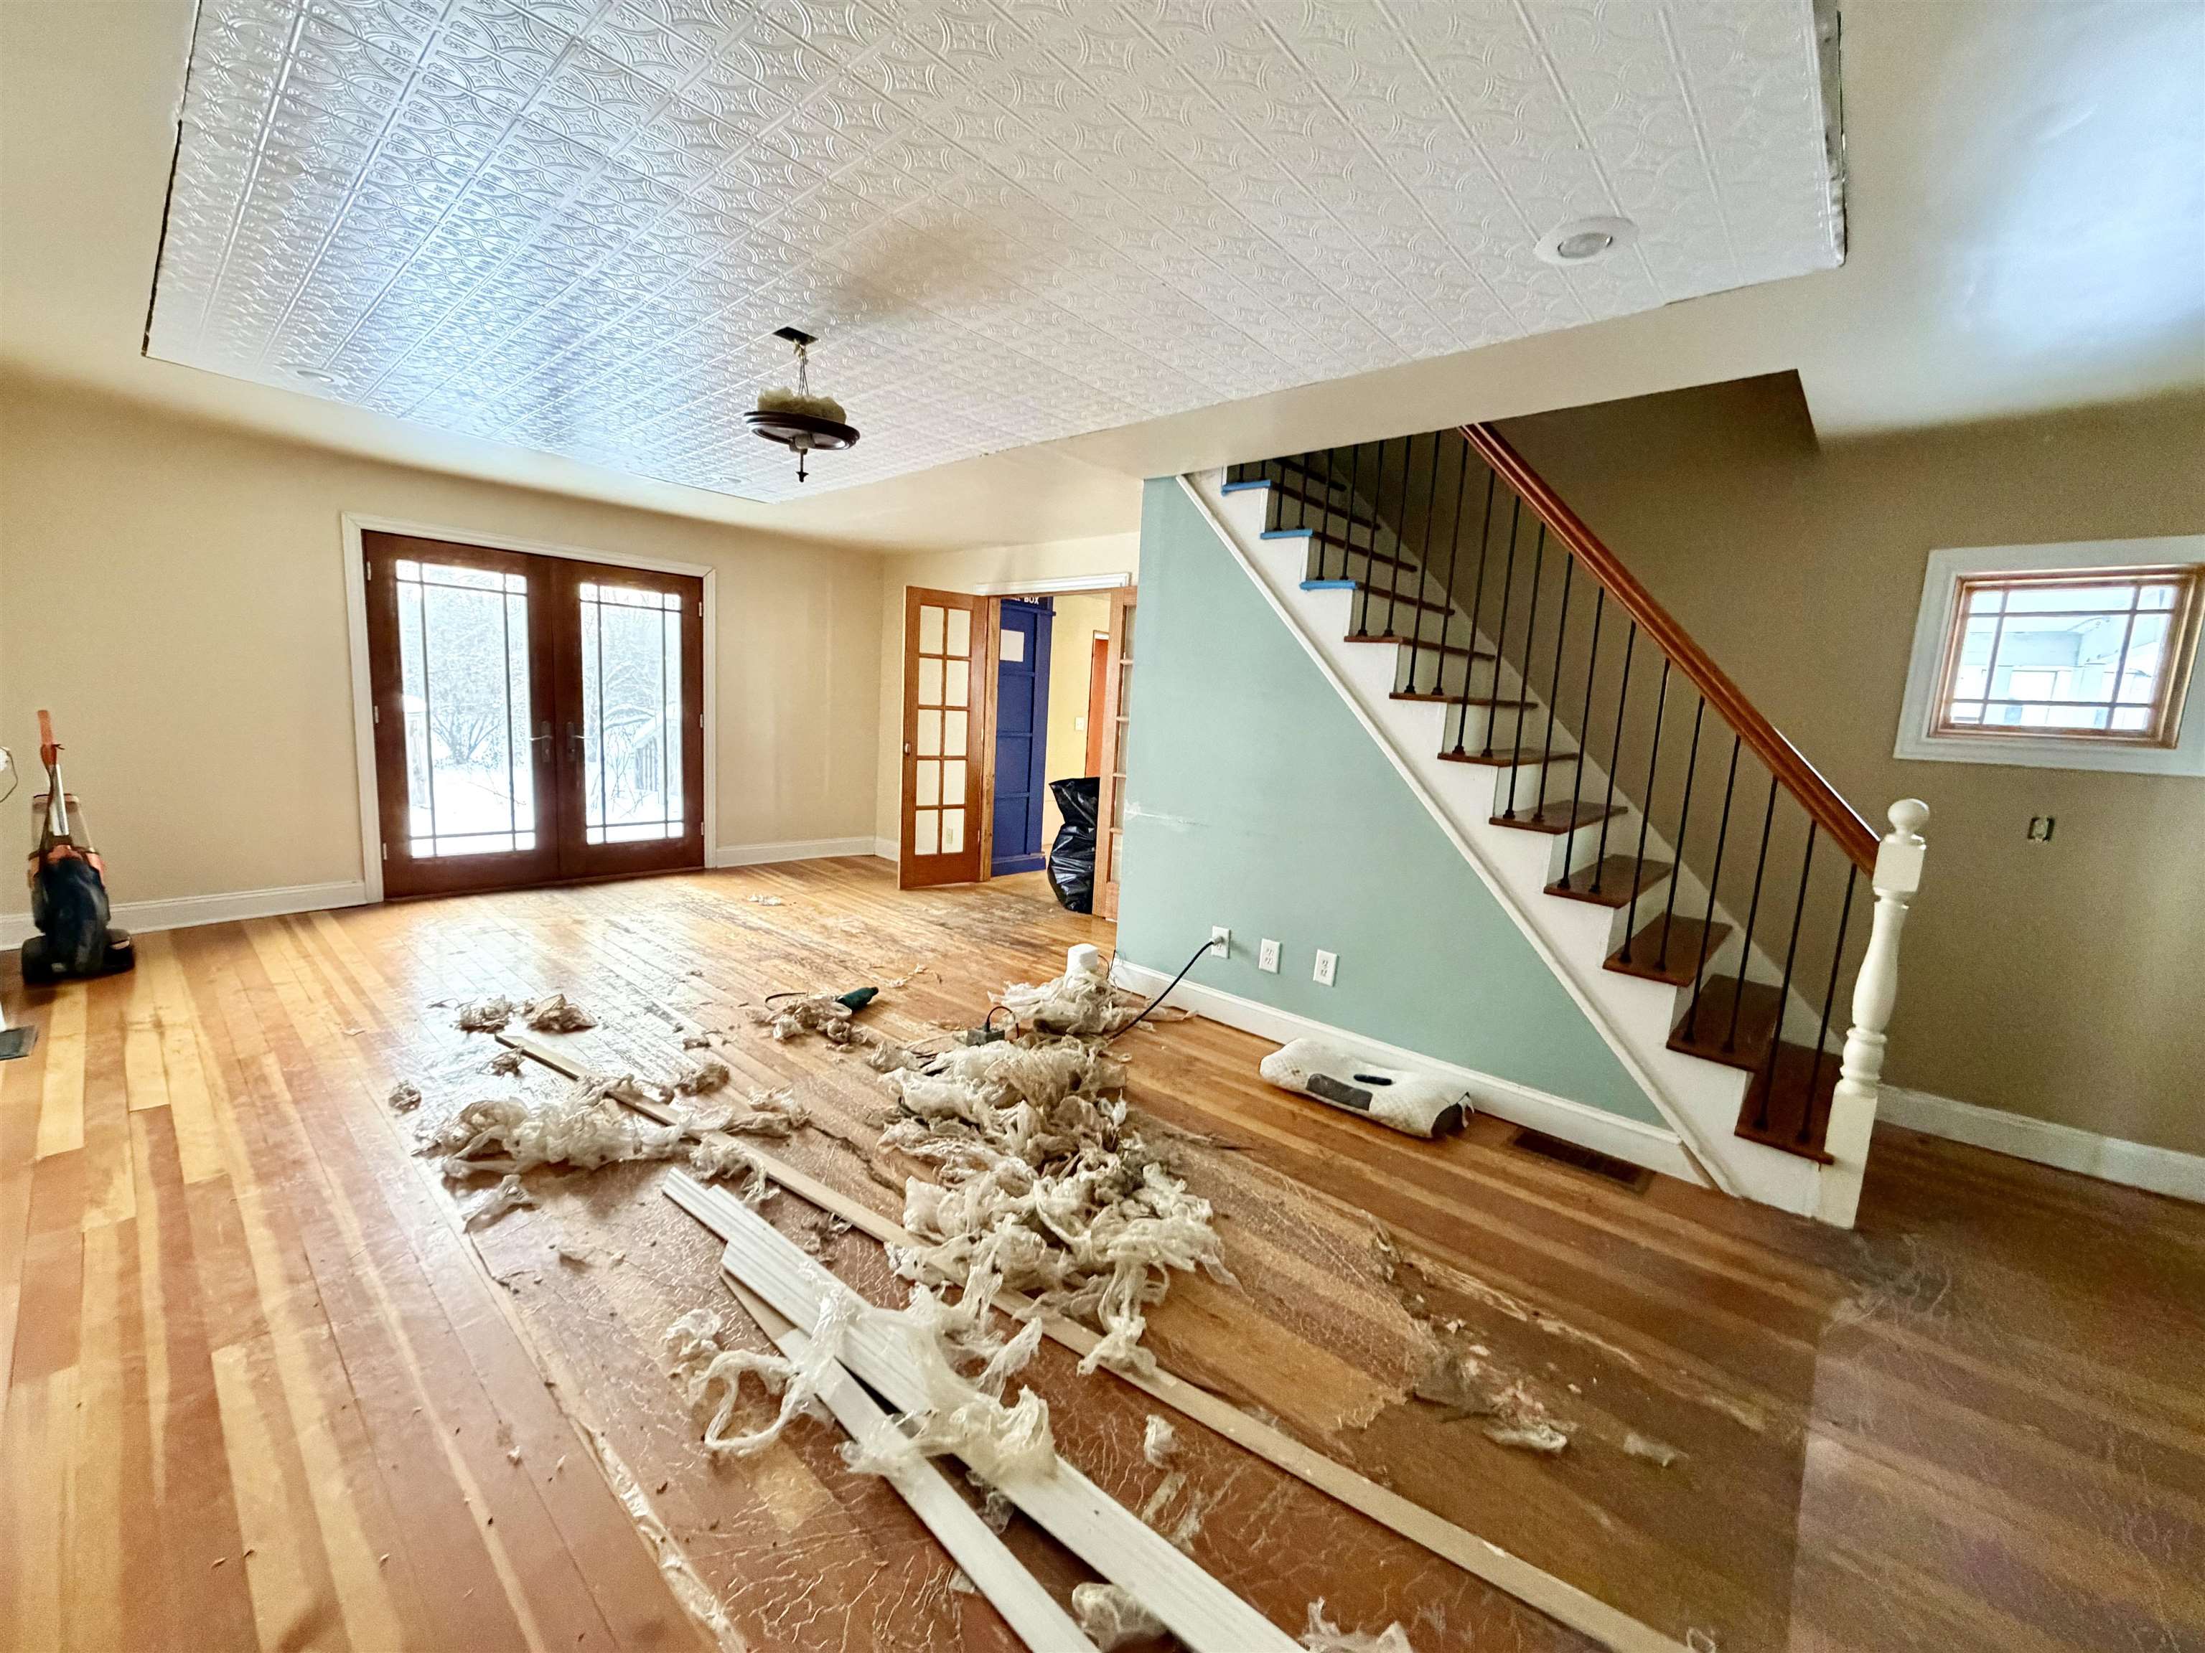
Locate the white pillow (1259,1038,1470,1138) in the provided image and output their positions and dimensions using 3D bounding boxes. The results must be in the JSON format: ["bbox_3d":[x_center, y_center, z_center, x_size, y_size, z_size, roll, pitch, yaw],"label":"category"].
[{"bbox_3d":[0.943,0.914,3.190,0.630,0.105,0.350,10,10,41],"label":"white pillow"}]

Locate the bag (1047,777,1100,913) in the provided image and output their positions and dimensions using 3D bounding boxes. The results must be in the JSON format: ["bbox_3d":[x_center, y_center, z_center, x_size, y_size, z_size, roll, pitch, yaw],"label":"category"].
[{"bbox_3d":[-0.118,0.091,5.916,0.480,0.860,0.460,10,10,41],"label":"bag"}]

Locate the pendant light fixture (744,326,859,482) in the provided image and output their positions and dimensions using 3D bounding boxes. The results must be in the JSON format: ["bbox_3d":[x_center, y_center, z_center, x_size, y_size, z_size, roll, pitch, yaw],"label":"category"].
[{"bbox_3d":[-0.901,-1.248,2.682,0.340,0.410,0.340,10,10,41],"label":"pendant light fixture"}]

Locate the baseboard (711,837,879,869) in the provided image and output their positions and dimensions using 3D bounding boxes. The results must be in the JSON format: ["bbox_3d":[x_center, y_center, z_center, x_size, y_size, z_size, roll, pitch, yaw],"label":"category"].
[{"bbox_3d":[-2.318,0.196,6.845,0.020,0.146,1.270,10,10,41],"label":"baseboard"}]

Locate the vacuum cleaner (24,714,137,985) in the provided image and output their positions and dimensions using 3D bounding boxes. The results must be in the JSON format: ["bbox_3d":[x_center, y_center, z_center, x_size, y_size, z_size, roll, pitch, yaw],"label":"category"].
[{"bbox_3d":[-4.233,0.063,3.651,0.360,1.060,0.300,9,10,36],"label":"vacuum cleaner"}]

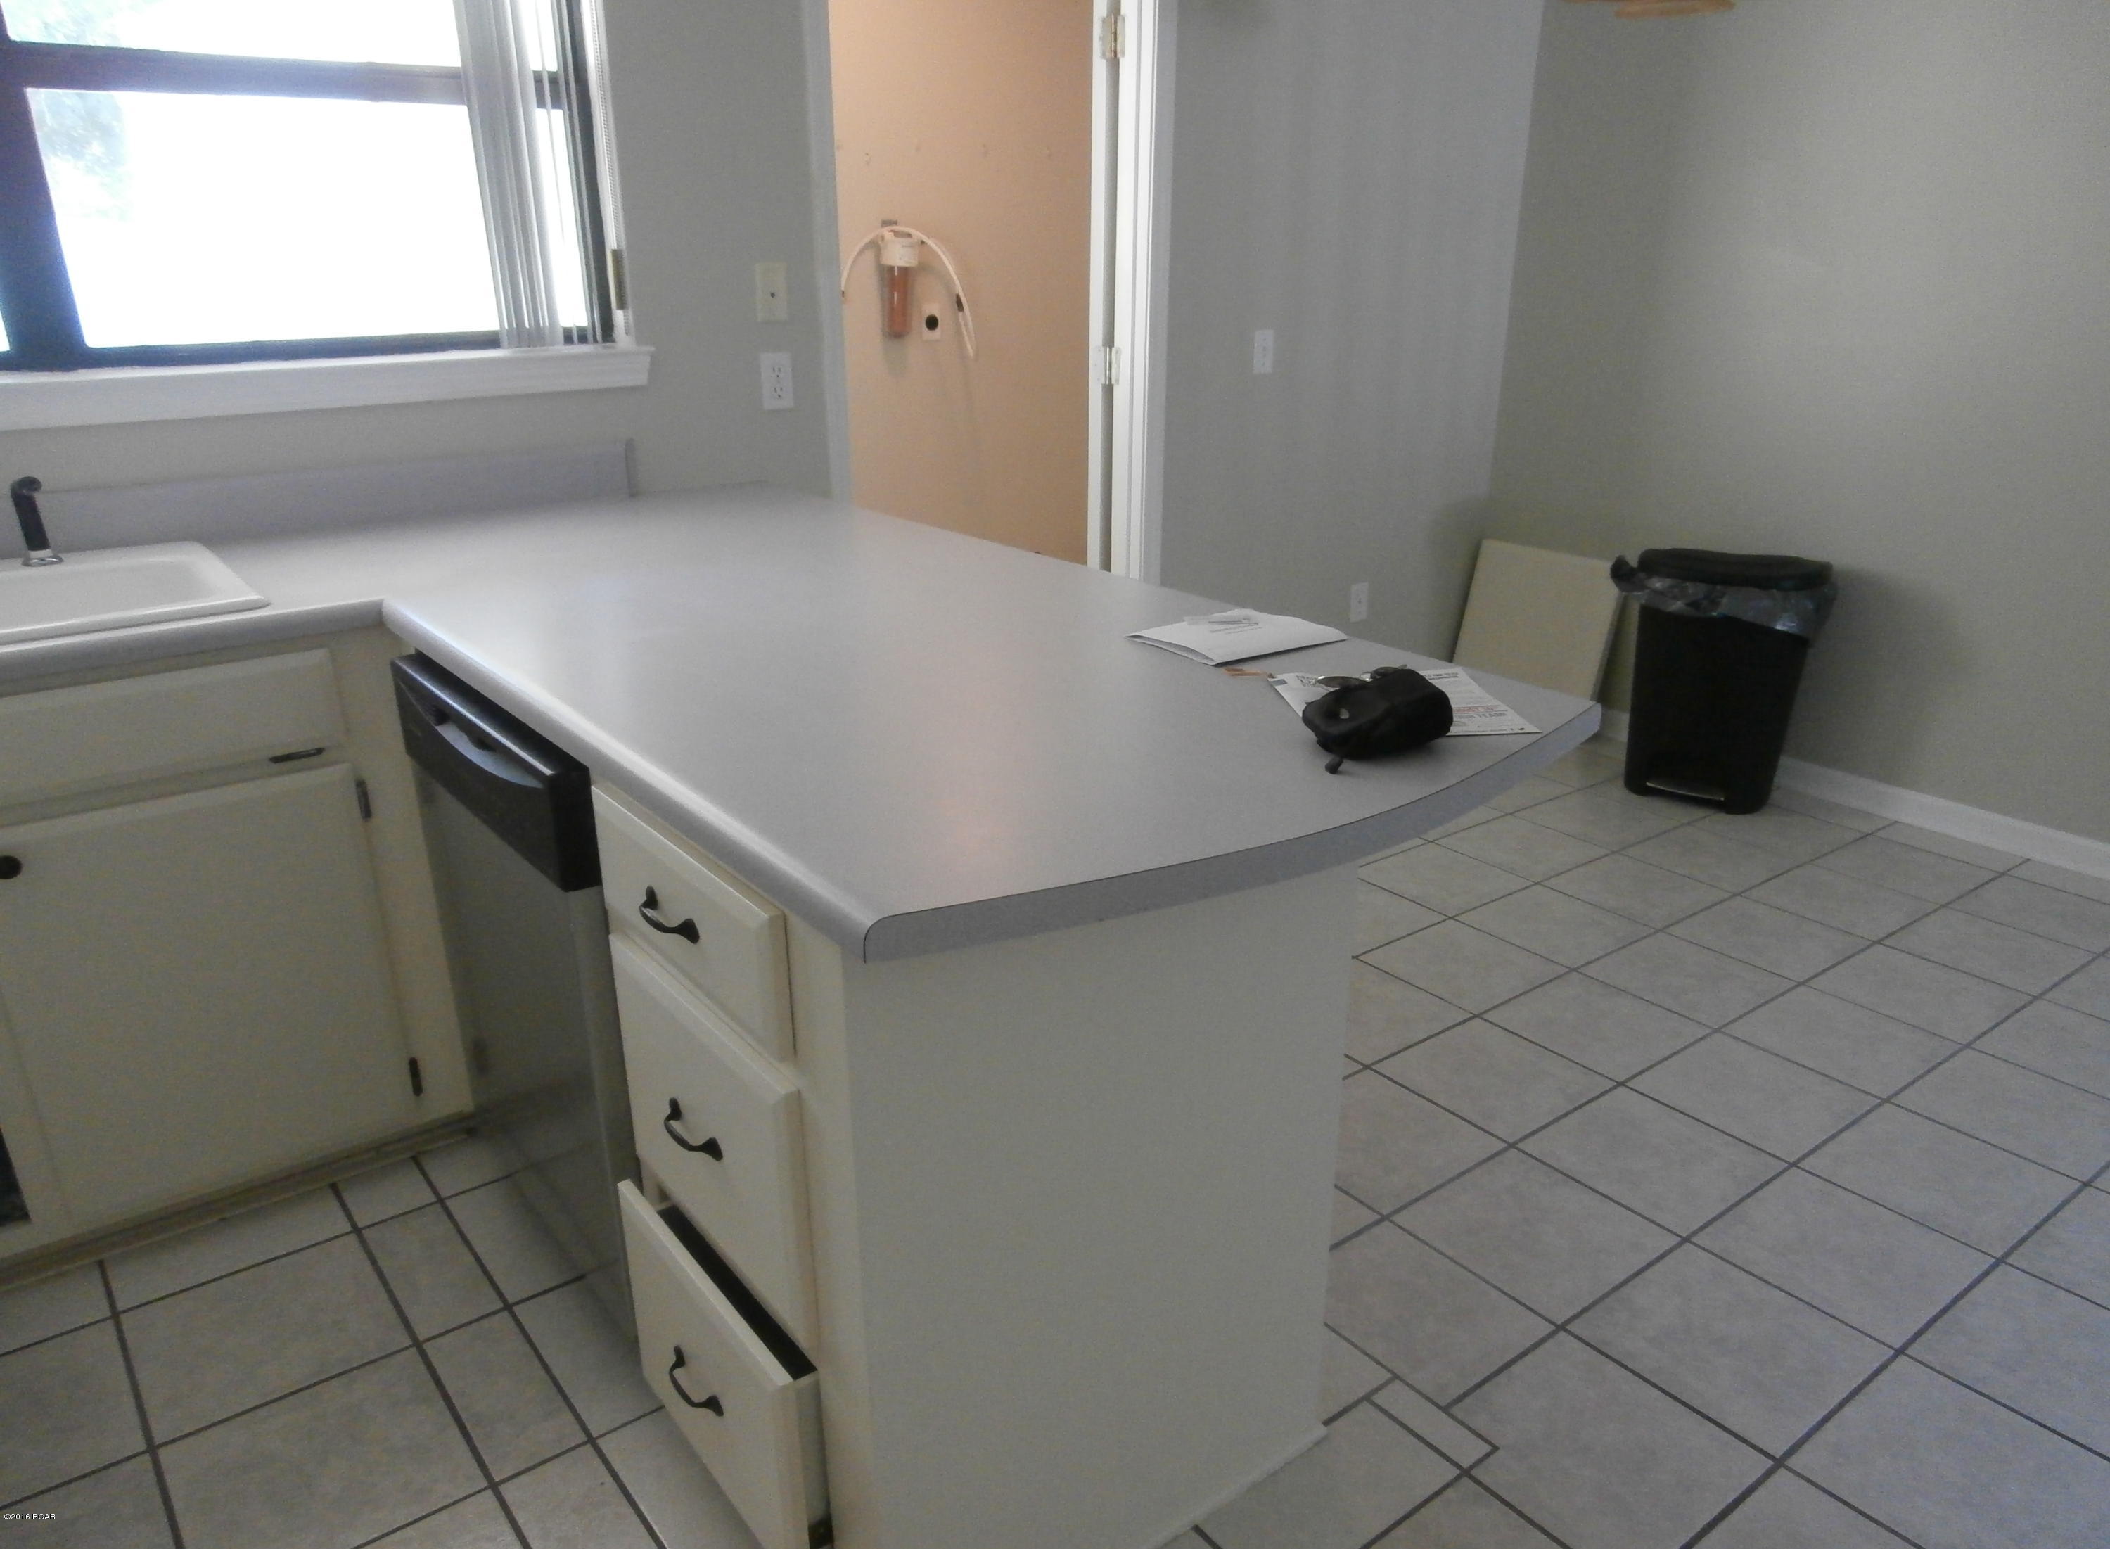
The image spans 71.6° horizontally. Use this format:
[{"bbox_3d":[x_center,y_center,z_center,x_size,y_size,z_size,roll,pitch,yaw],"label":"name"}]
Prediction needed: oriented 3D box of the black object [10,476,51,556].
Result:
[{"bbox_3d":[-1.523,-0.387,2.185,0.043,0.106,0.033,4,20,13],"label":"black object"}]

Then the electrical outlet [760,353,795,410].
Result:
[{"bbox_3d":[-0.582,-0.827,3.076,0.071,0.115,0.008,-14,24,-35],"label":"electrical outlet"}]

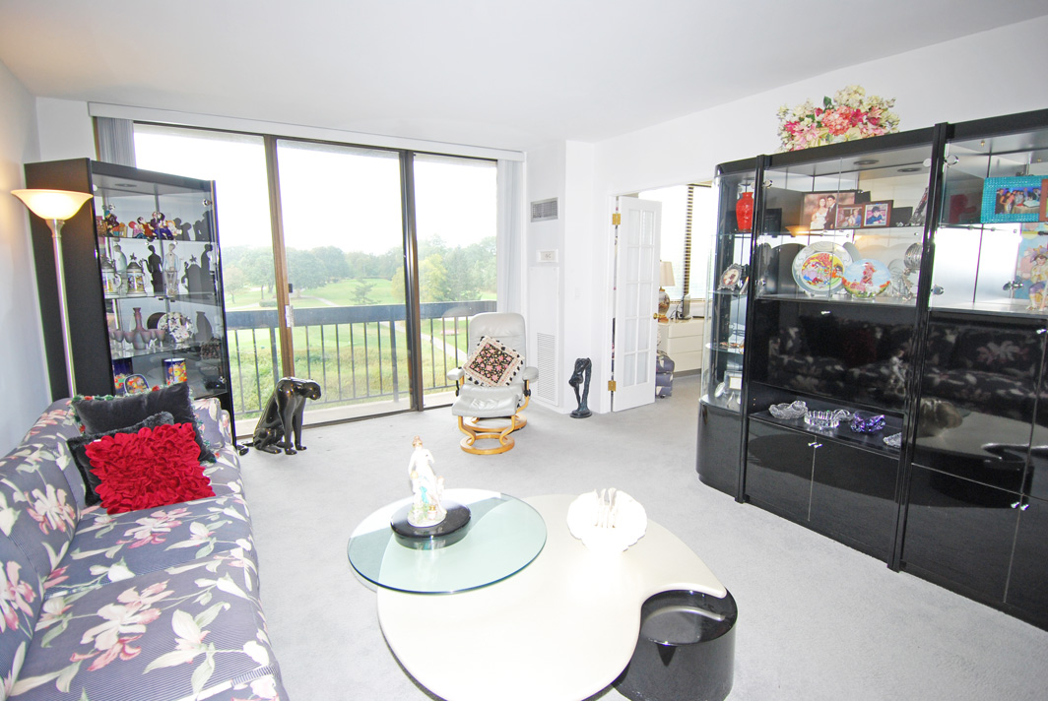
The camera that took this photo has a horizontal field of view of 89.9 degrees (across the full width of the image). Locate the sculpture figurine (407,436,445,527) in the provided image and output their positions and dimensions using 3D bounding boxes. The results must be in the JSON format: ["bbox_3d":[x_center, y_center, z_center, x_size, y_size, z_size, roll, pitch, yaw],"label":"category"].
[{"bbox_3d":[-0.384,0.493,2.038,0.145,0.335,0.130,-2,9,-11],"label":"sculpture figurine"}]

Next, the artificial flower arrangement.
[{"bbox_3d":[1.637,-1.209,2.792,0.300,0.310,0.600,-6,11,-31],"label":"artificial flower arrangement"}]

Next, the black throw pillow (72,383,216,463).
[{"bbox_3d":[-1.794,0.385,2.501,0.470,0.430,0.150,-6,-4,-32],"label":"black throw pillow"}]

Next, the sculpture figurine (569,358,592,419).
[{"bbox_3d":[0.543,0.348,4.989,0.220,0.545,0.200,1,10,6],"label":"sculpture figurine"}]

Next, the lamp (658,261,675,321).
[{"bbox_3d":[1.738,-0.740,6.564,0.350,0.757,0.350,-6,11,-31],"label":"lamp"}]

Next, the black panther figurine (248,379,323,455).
[{"bbox_3d":[-1.828,0.496,3.984,0.580,0.570,0.210,4,10,24],"label":"black panther figurine"}]

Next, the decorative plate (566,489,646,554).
[{"bbox_3d":[0.322,0.661,2.030,0.290,0.110,0.280,1,9,9],"label":"decorative plate"}]

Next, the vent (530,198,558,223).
[{"bbox_3d":[0.187,-1.348,5.062,0.025,0.195,0.459,-6,11,-31],"label":"vent"}]

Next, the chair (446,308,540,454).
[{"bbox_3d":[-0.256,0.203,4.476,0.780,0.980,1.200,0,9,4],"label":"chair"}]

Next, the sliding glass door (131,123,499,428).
[{"bbox_3d":[-1.537,-0.568,4.710,3.296,2.445,0.120,-6,11,-32],"label":"sliding glass door"}]

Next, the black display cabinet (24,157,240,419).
[{"bbox_3d":[-2.596,-0.162,3.626,0.490,2.030,0.880,2,10,14],"label":"black display cabinet"}]

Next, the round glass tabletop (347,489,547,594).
[{"bbox_3d":[-0.292,0.710,2.040,0.765,0.014,0.765,0,9,0],"label":"round glass tabletop"}]

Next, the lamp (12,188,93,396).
[{"bbox_3d":[-2.521,0.057,2.970,0.330,1.820,0.330,-6,11,-31],"label":"lamp"}]

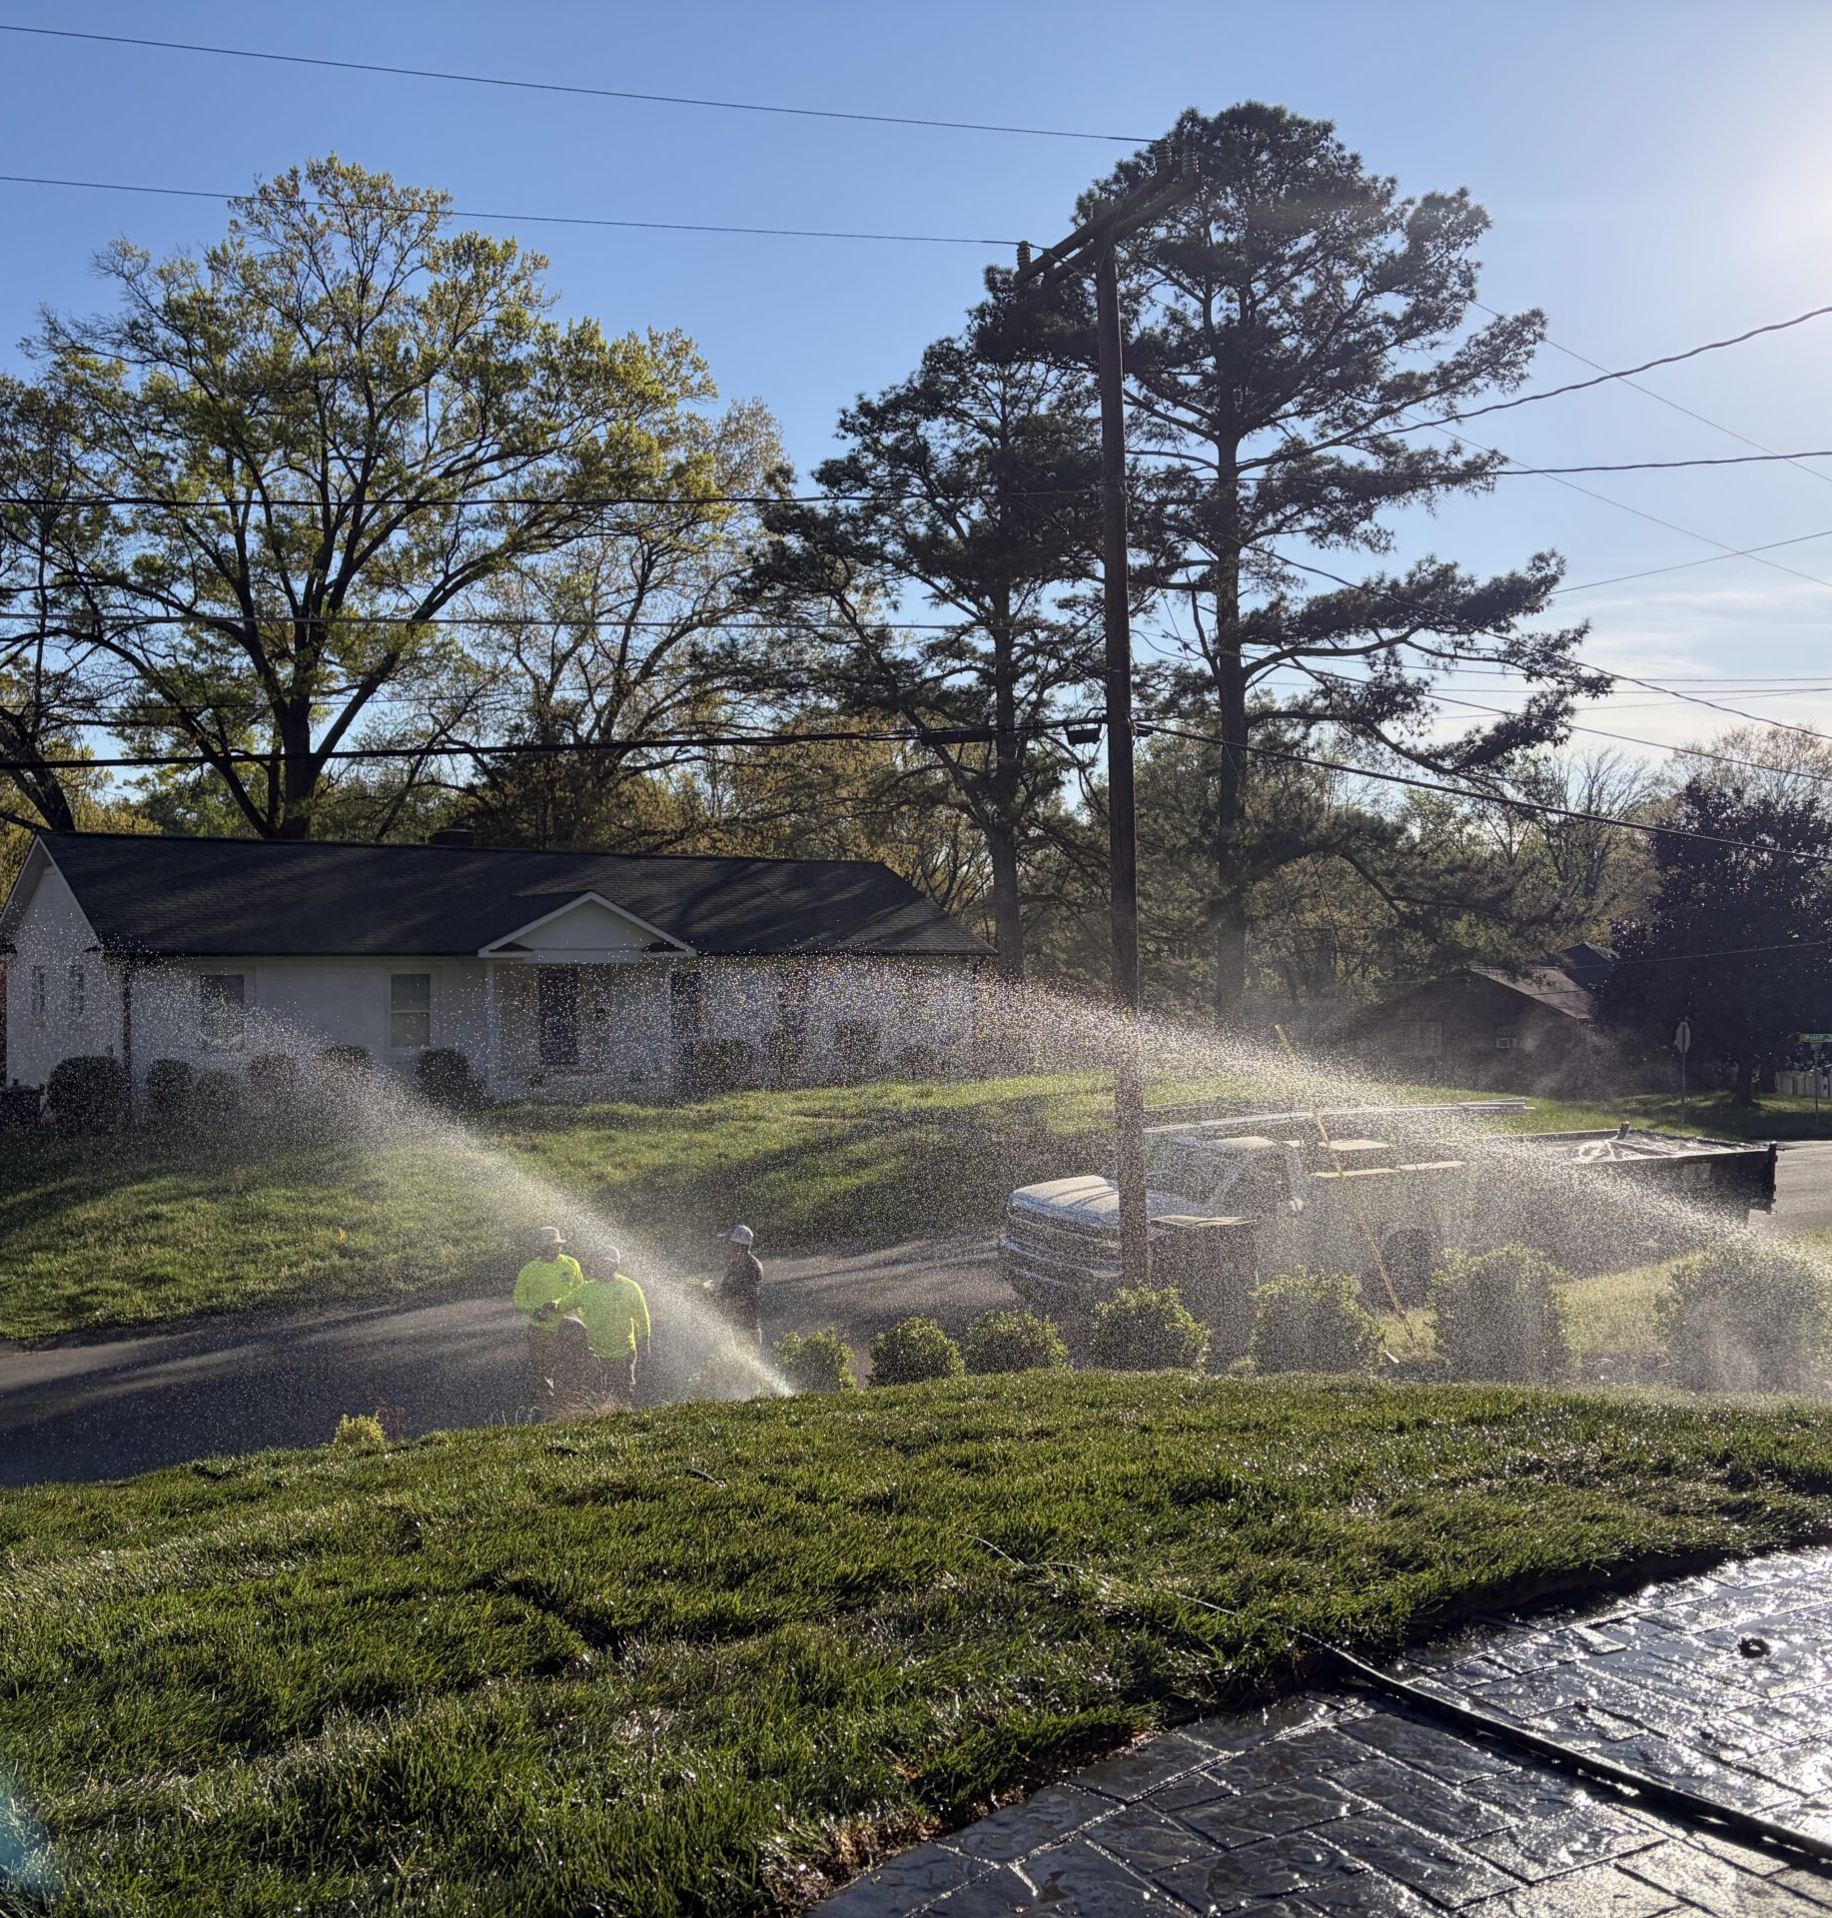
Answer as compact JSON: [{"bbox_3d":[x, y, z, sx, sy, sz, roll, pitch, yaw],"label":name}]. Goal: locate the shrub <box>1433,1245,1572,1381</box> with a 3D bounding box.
[{"bbox_3d":[2.748,1.680,9.000,0.655,0.655,0.655,0,0,0],"label":"shrub"}]

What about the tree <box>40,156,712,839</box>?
[{"bbox_3d":[-13.990,-8.791,50.000,17.631,24.181,16.000,0,0,0],"label":"tree"}]

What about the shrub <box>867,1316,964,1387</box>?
[{"bbox_3d":[0.004,2.717,12.903,0.661,0.640,0.661,-1,-1,0],"label":"shrub"}]

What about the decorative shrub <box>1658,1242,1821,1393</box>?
[{"bbox_3d":[3.454,1.515,8.045,0.672,0.660,0.672,-1,-1,0],"label":"decorative shrub"}]

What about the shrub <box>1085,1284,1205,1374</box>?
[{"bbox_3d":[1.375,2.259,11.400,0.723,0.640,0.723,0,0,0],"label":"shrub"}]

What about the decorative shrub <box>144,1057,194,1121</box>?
[{"bbox_3d":[-13.569,2.360,34.891,0.920,1.200,0.920,0,-1,-37],"label":"decorative shrub"}]

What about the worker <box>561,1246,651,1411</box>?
[{"bbox_3d":[-2.648,3.338,16.587,0.740,1.720,0.500,-1,-1,18],"label":"worker"}]

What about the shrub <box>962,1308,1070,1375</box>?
[{"bbox_3d":[0.619,2.486,11.932,0.668,0.640,0.668,-1,-1,0],"label":"shrub"}]

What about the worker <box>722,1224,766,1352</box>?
[{"bbox_3d":[-1.537,3.240,17.187,0.450,1.740,0.500,-1,-1,-6],"label":"worker"}]

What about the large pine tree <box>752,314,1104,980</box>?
[{"bbox_3d":[0.260,-7.118,50.000,9.309,20.036,9.000,0,0,0],"label":"large pine tree"}]

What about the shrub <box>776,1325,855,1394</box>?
[{"bbox_3d":[-0.725,2.969,13.875,0.636,0.640,0.636,-1,-1,0],"label":"shrub"}]

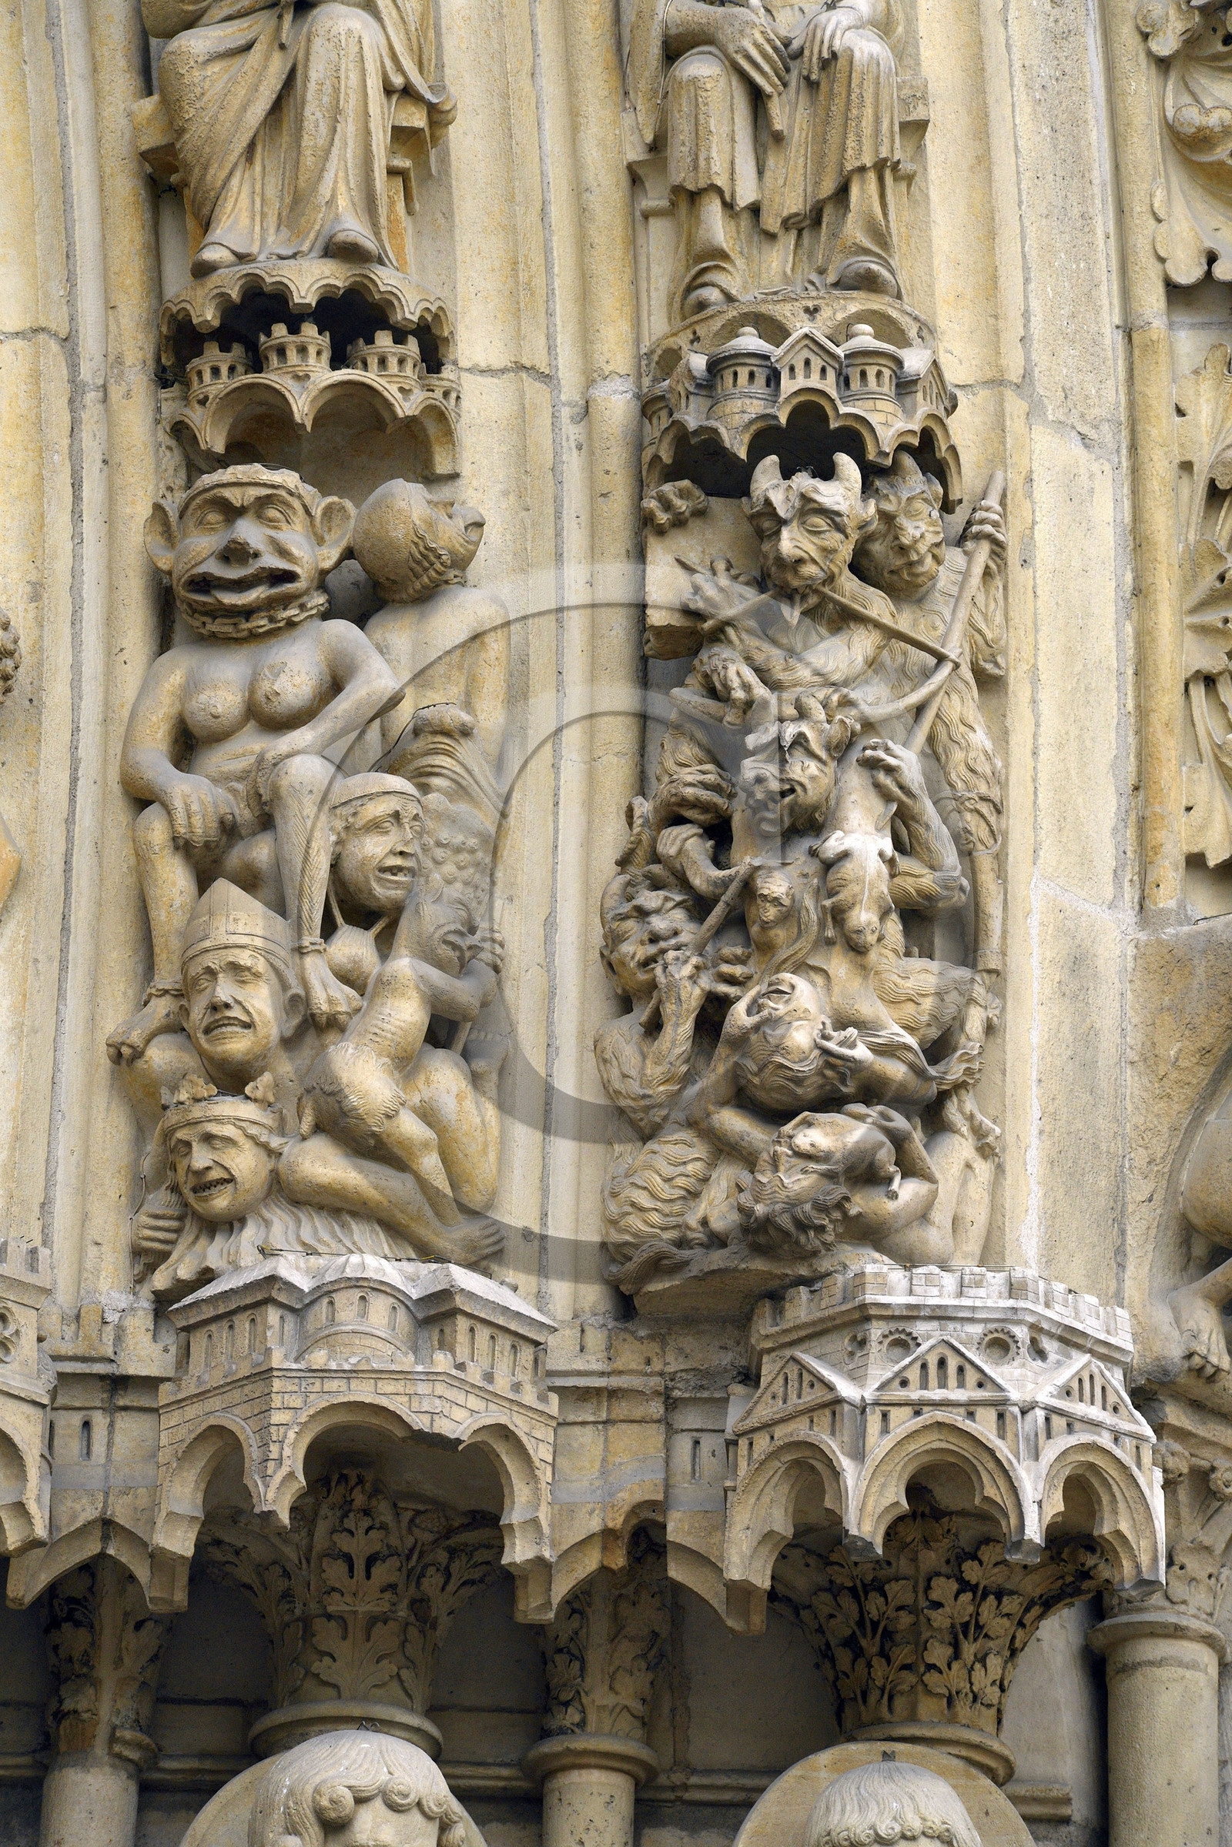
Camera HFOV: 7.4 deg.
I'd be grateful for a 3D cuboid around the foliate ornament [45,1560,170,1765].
[{"bbox_3d":[-0.724,1.045,13.516,0.180,0.330,0.170,2,-23,-5],"label":"foliate ornament"}]

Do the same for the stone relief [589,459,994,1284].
[{"bbox_3d":[0.249,-0.067,12.687,0.526,1.117,0.360,1,-23,0],"label":"stone relief"}]

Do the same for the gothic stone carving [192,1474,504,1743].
[{"bbox_3d":[-0.375,0.978,13.468,0.430,0.330,0.400,2,-23,-5],"label":"gothic stone carving"}]

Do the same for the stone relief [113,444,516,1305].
[{"bbox_3d":[-0.399,-0.064,12.680,0.496,1.084,0.360,1,-23,0],"label":"stone relief"}]

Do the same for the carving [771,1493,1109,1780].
[{"bbox_3d":[0.461,1.009,13.534,0.470,0.340,0.420,2,-23,-5],"label":"carving"}]

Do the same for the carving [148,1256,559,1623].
[{"bbox_3d":[-0.370,0.737,13.438,0.580,0.490,0.360,2,-23,-5],"label":"carving"}]

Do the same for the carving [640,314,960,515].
[{"bbox_3d":[0.277,-0.750,14.246,0.460,0.290,0.260,2,-23,-5],"label":"carving"}]

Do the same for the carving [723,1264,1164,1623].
[{"bbox_3d":[0.466,0.755,13.510,0.620,0.490,0.360,2,-23,-5],"label":"carving"}]

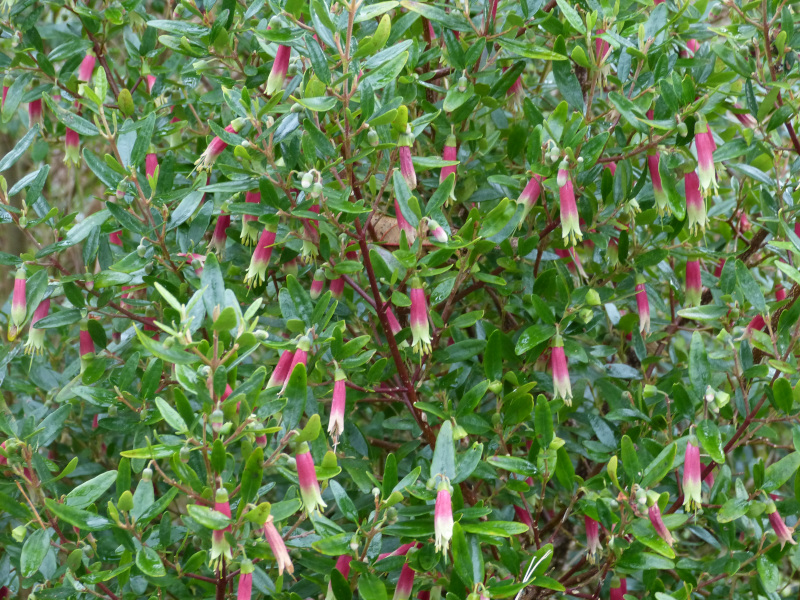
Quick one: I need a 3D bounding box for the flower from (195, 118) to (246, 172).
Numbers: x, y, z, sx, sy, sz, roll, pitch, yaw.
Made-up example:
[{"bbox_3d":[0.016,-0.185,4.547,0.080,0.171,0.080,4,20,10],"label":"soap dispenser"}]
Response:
[{"bbox_3d":[-0.097,-0.086,1.310,0.012,0.037,0.012,41,-14,0],"label":"flower"}]

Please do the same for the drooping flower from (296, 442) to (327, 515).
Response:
[{"bbox_3d":[-0.048,0.094,1.250,0.012,0.040,0.012,-11,-6,0],"label":"drooping flower"}]

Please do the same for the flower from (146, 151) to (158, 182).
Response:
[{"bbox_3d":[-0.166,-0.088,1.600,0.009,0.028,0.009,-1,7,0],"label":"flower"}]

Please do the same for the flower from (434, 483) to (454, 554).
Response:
[{"bbox_3d":[0.026,0.129,1.400,0.011,0.042,0.011,0,7,0],"label":"flower"}]

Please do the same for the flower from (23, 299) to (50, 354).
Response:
[{"bbox_3d":[-0.231,0.015,1.530,0.012,0.042,0.012,13,7,0],"label":"flower"}]

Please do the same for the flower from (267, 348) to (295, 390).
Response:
[{"bbox_3d":[-0.066,0.037,1.310,0.009,0.031,0.009,28,-17,0],"label":"flower"}]

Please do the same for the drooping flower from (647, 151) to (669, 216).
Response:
[{"bbox_3d":[0.141,-0.065,1.310,0.009,0.039,0.009,-10,8,0],"label":"drooping flower"}]

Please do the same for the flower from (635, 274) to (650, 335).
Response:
[{"bbox_3d":[0.143,0.004,1.400,0.009,0.038,0.009,-4,-6,0],"label":"flower"}]

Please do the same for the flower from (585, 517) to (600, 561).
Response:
[{"bbox_3d":[0.109,0.134,1.360,0.010,0.034,0.010,-4,8,0],"label":"flower"}]

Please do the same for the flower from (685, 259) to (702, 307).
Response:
[{"bbox_3d":[0.171,-0.011,1.390,0.010,0.035,0.010,-2,-6,0],"label":"flower"}]

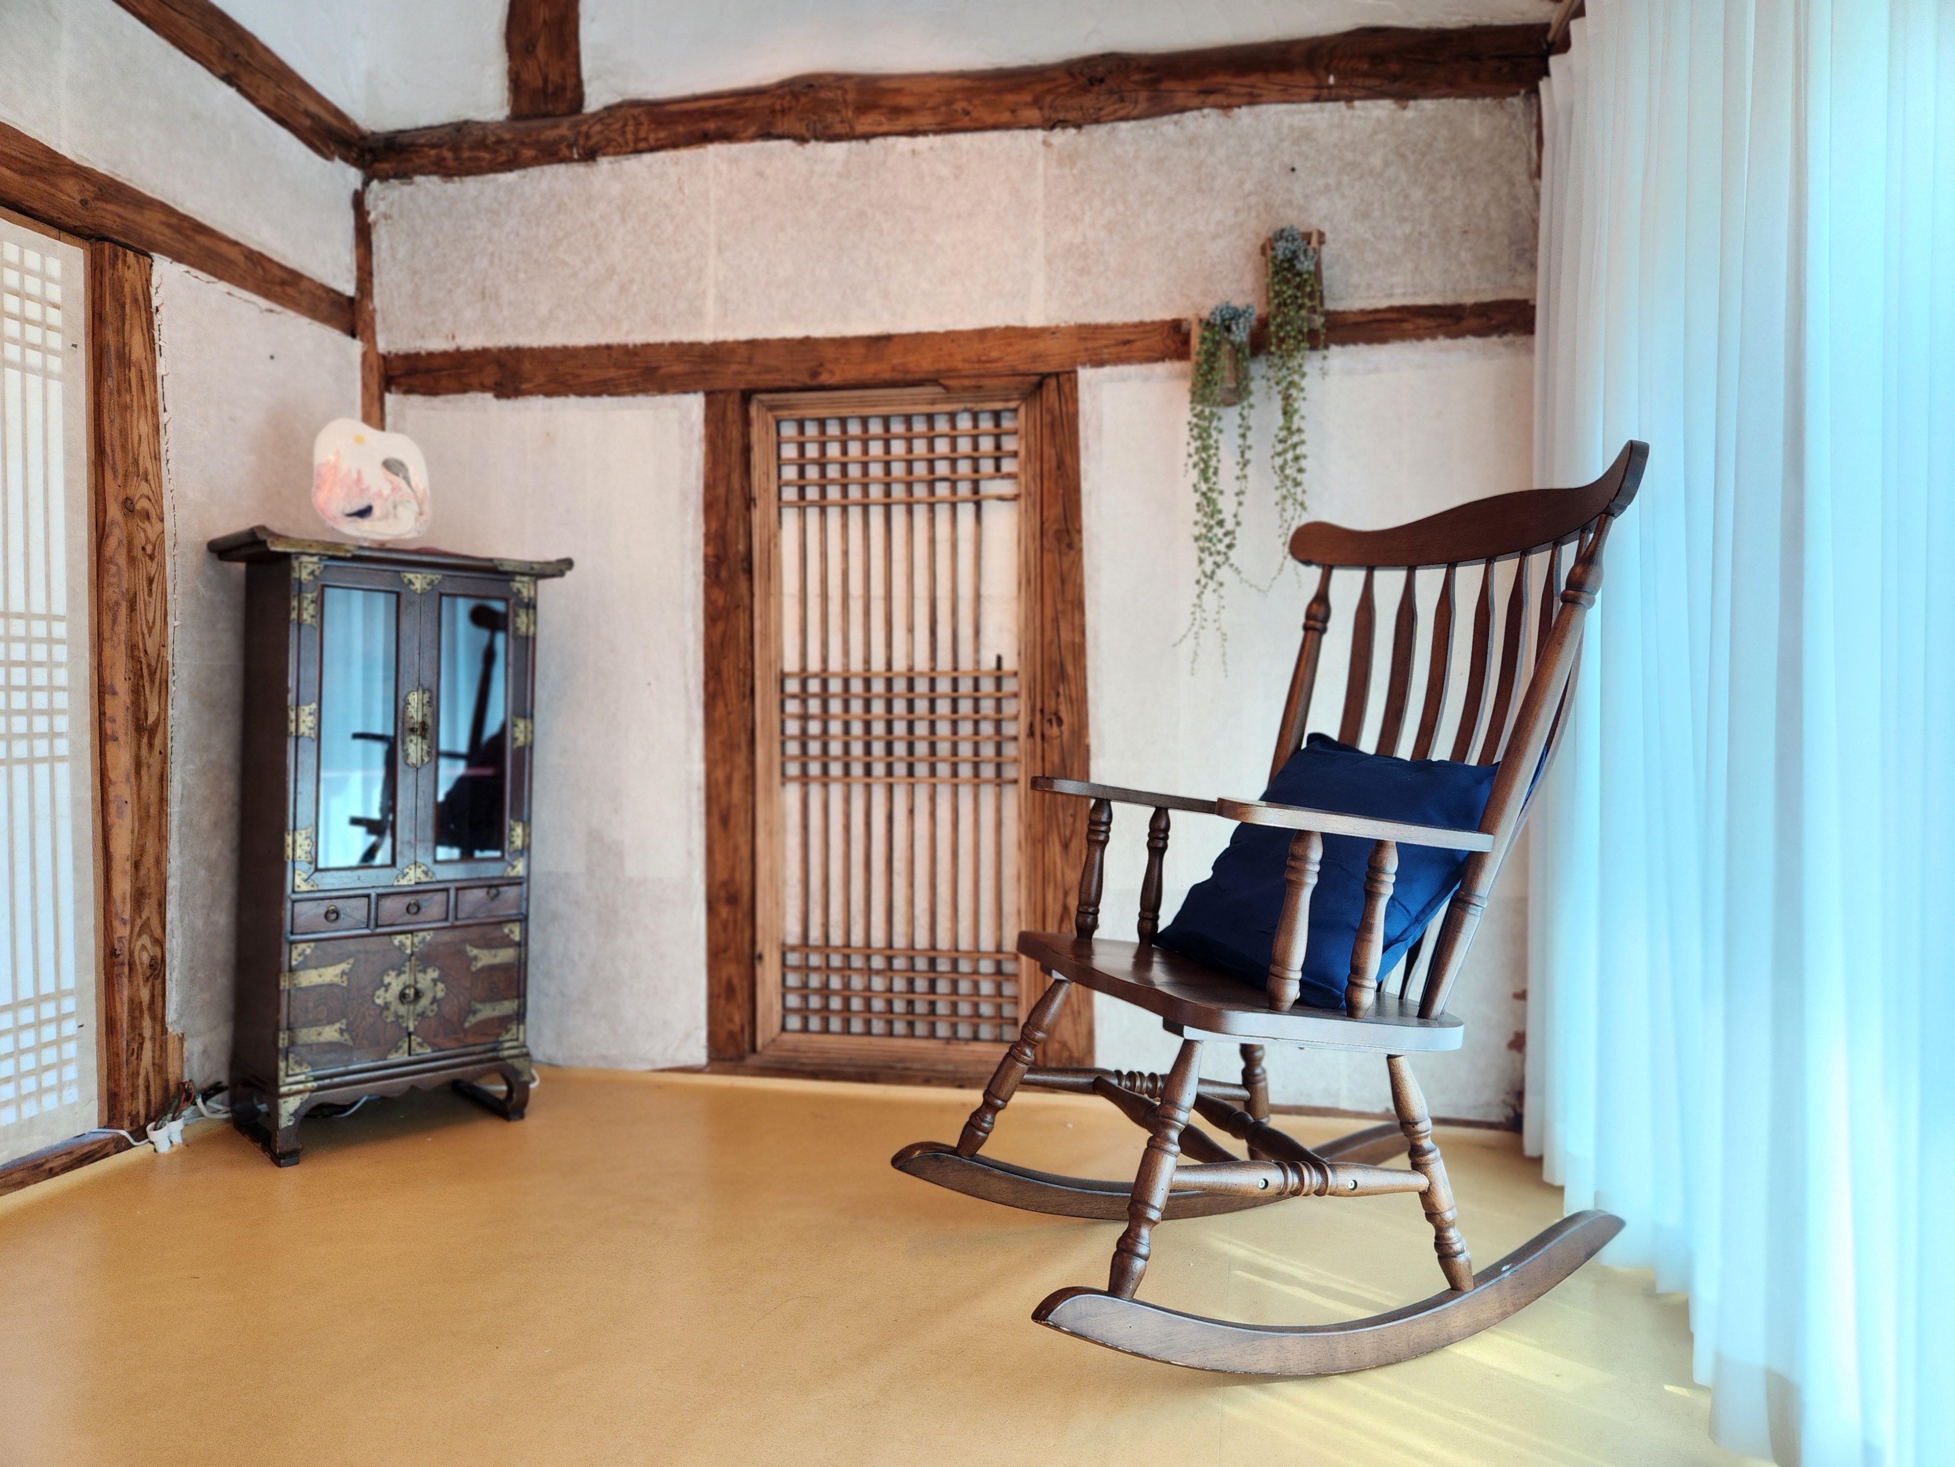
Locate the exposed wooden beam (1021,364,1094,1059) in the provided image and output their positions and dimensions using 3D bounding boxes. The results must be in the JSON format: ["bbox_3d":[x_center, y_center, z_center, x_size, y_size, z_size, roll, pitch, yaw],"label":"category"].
[{"bbox_3d":[0.178,-0.017,2.627,0.121,1.391,0.110,0,1,11],"label":"exposed wooden beam"}]

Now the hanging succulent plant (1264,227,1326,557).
[{"bbox_3d":[0.593,-0.634,2.425,0.117,0.622,0.120,0,1,11],"label":"hanging succulent plant"}]

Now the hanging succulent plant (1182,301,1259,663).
[{"bbox_3d":[0.460,-0.466,2.453,0.144,0.704,0.120,0,1,11],"label":"hanging succulent plant"}]

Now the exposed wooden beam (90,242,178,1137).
[{"bbox_3d":[-1.510,-0.072,2.242,0.120,1.516,0.143,0,1,12],"label":"exposed wooden beam"}]

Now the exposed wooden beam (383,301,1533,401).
[{"bbox_3d":[-0.130,-0.770,2.659,2.371,0.104,0.110,0,1,11],"label":"exposed wooden beam"}]

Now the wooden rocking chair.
[{"bbox_3d":[0.370,0.197,1.825,0.886,1.132,0.678,0,1,-21],"label":"wooden rocking chair"}]

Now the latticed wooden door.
[{"bbox_3d":[-0.172,-0.008,2.668,0.584,1.376,0.060,0,1,11],"label":"latticed wooden door"}]

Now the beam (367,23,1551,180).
[{"bbox_3d":[-0.124,-1.247,2.648,2.391,0.139,0.150,0,1,11],"label":"beam"}]

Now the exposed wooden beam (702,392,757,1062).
[{"bbox_3d":[-0.508,-0.005,2.756,0.111,1.403,0.110,0,1,11],"label":"exposed wooden beam"}]

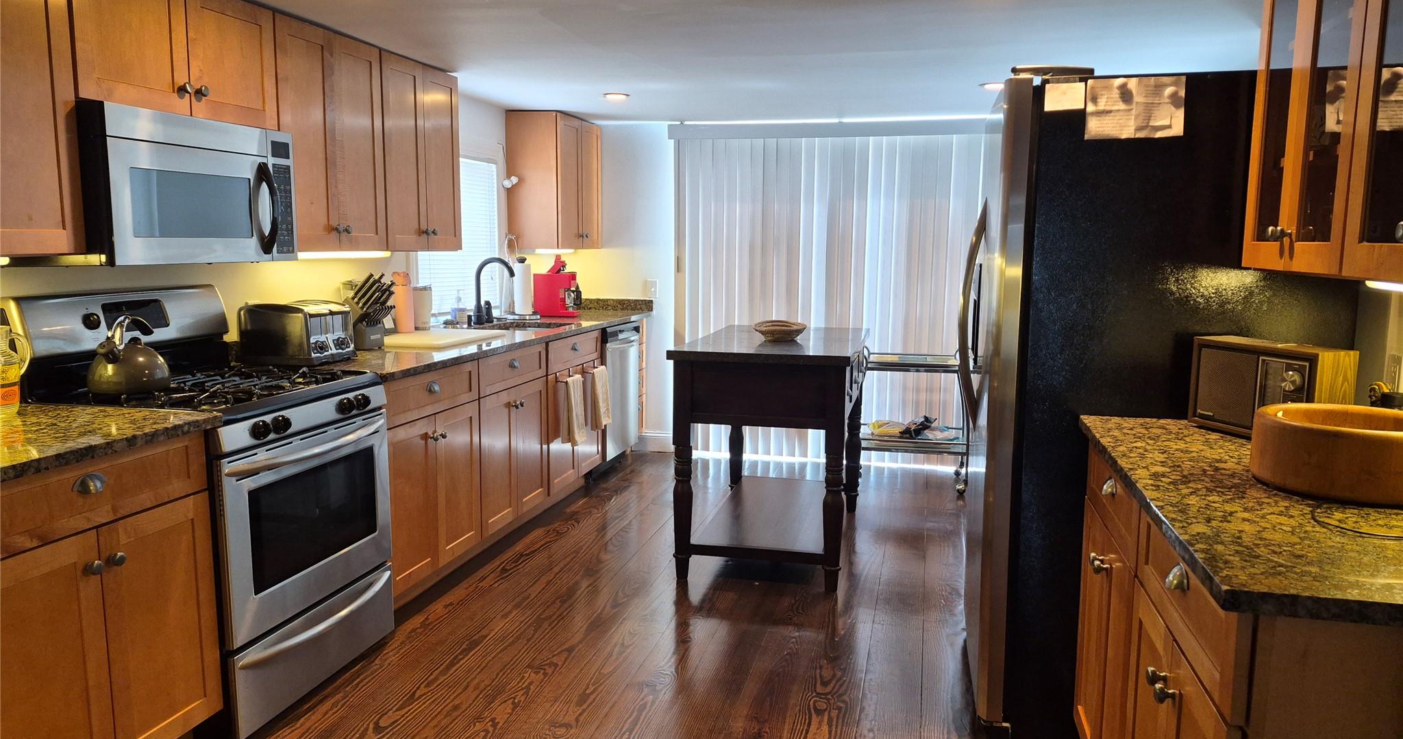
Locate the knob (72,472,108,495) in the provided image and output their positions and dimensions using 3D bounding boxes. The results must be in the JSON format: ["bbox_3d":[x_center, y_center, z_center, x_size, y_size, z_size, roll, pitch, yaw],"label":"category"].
[{"bbox_3d":[-1.339,0.247,2.044,0.026,0.037,0.082,2,8,14],"label":"knob"}]

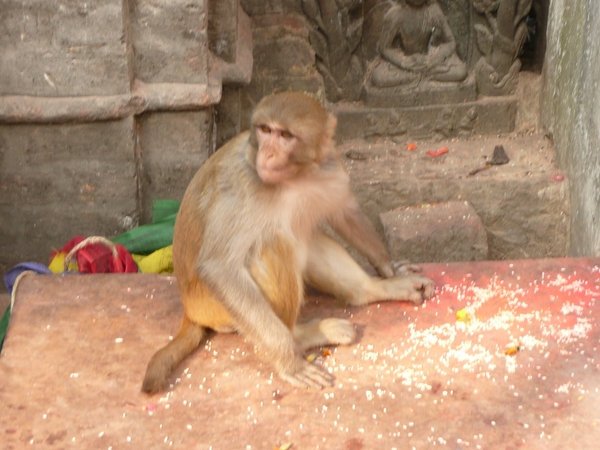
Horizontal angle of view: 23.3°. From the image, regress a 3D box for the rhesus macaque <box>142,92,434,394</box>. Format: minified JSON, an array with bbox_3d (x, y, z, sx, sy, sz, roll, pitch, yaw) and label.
[{"bbox_3d":[-0.021,-0.024,2.285,0.360,0.430,0.470,9,24,24],"label":"rhesus macaque"}]

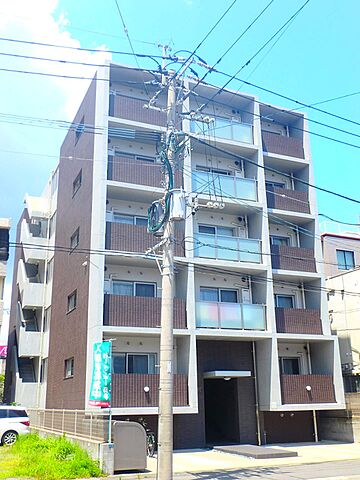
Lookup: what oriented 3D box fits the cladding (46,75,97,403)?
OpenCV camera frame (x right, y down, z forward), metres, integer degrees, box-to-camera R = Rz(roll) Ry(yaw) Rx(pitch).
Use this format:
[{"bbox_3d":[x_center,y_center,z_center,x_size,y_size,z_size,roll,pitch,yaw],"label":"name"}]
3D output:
[{"bbox_3d":[-4.595,0.357,21.312,0.150,13.010,7.330,6,-19,-23],"label":"cladding"}]

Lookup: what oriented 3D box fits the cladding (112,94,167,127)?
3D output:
[{"bbox_3d":[-1.389,-5.194,20.580,3.211,1.098,0.150,6,-19,-23],"label":"cladding"}]

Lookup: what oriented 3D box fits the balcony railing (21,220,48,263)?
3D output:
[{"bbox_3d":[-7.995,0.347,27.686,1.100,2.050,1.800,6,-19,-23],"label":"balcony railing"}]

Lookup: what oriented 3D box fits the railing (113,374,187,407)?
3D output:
[{"bbox_3d":[-1.162,5.222,17.289,3.211,1.115,0.150,6,-19,-23],"label":"railing"}]

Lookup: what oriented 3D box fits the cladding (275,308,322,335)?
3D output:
[{"bbox_3d":[4.906,3.362,20.728,2.315,1.090,0.150,6,-19,-23],"label":"cladding"}]

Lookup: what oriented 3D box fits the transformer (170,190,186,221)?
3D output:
[{"bbox_3d":[-0.036,-0.847,12.013,0.400,0.760,0.400,-1,-18,0],"label":"transformer"}]

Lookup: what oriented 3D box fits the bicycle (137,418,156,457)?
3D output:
[{"bbox_3d":[-1.179,6.730,16.904,0.580,1.080,1.750,6,-19,-23],"label":"bicycle"}]

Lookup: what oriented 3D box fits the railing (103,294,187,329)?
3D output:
[{"bbox_3d":[-1.218,2.628,18.109,3.211,1.115,0.150,6,-19,-23],"label":"railing"}]

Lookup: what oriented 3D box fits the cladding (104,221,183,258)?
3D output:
[{"bbox_3d":[-1.275,0.042,18.926,3.211,1.099,0.150,6,-19,-23],"label":"cladding"}]

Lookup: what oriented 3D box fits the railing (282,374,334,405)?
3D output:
[{"bbox_3d":[5.117,5.969,19.976,2.653,1.115,0.150,6,-19,-23],"label":"railing"}]

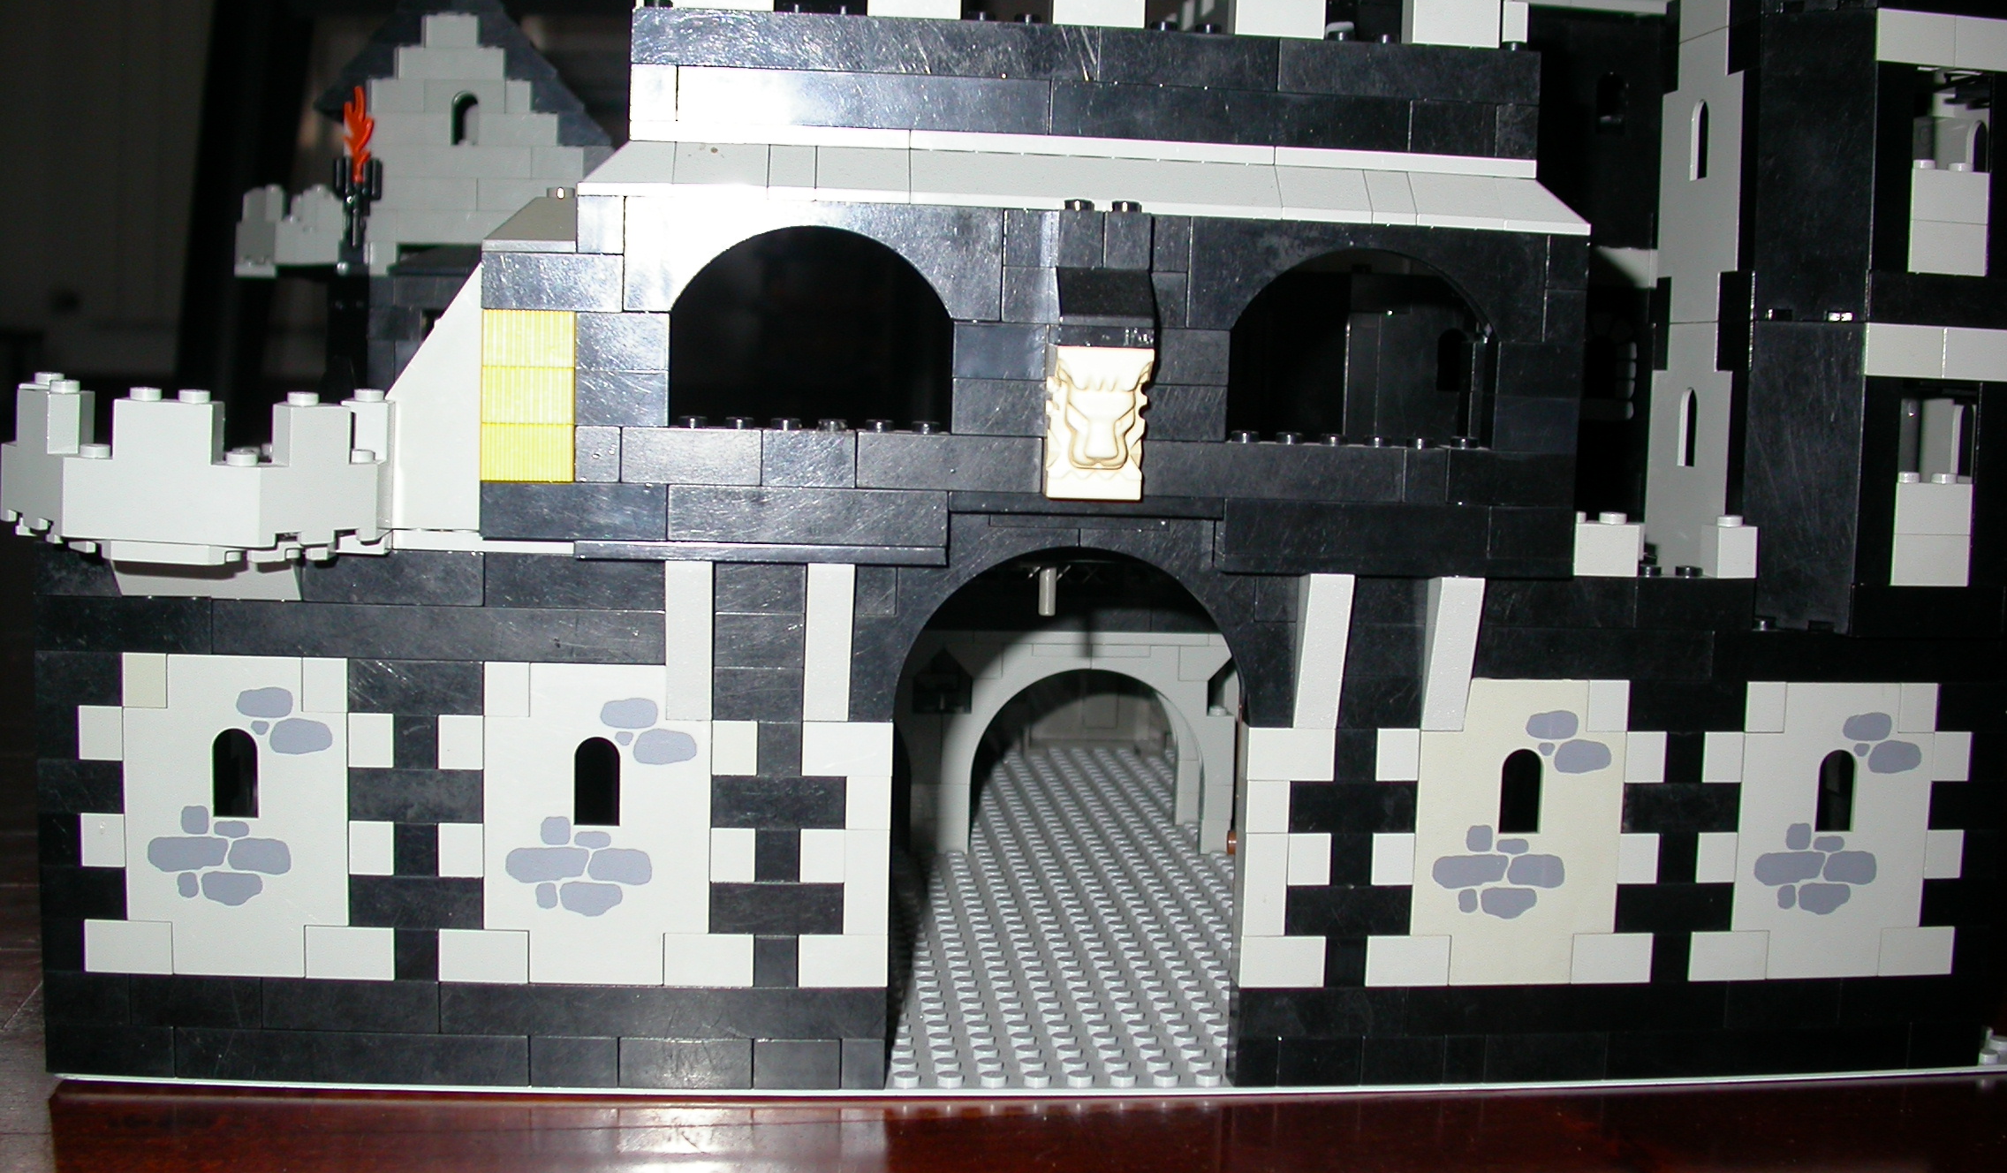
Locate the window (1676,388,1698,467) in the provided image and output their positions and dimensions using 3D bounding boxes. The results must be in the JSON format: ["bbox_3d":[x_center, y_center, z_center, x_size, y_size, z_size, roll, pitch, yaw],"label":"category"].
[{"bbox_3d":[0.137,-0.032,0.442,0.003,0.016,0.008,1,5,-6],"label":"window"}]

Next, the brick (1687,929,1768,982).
[{"bbox_3d":[0.137,0.070,0.422,0.016,0.010,0.008,1,5,-6],"label":"brick"}]

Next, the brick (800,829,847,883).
[{"bbox_3d":[-0.033,0.048,0.399,0.008,0.010,0.008,1,5,-6],"label":"brick"}]

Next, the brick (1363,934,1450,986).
[{"bbox_3d":[0.075,0.069,0.412,0.016,0.010,0.008,1,5,-6],"label":"brick"}]

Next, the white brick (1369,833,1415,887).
[{"bbox_3d":[0.071,0.050,0.407,0.008,0.010,0.008,1,5,-6],"label":"white brick"}]

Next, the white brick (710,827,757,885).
[{"bbox_3d":[-0.048,0.048,0.396,0.008,0.010,0.008,1,5,-6],"label":"white brick"}]

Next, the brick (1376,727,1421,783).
[{"bbox_3d":[0.071,0.030,0.405,0.008,0.011,0.008,1,5,-6],"label":"brick"}]

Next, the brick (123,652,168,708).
[{"bbox_3d":[-0.150,0.016,0.388,0.008,0.010,0.008,1,5,-6],"label":"brick"}]

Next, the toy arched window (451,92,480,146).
[{"bbox_3d":[-0.162,-0.140,0.660,0.008,0.016,0.007,0,6,-22],"label":"toy arched window"}]

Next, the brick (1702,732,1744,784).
[{"bbox_3d":[0.133,0.031,0.412,0.008,0.011,0.008,1,5,-6],"label":"brick"}]

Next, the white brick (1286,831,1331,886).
[{"bbox_3d":[0.056,0.050,0.407,0.008,0.010,0.008,1,6,-6],"label":"white brick"}]

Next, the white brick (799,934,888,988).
[{"bbox_3d":[-0.029,0.067,0.400,0.016,0.010,0.008,1,6,-6],"label":"white brick"}]

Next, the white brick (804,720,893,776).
[{"bbox_3d":[-0.028,0.028,0.393,0.016,0.010,0.008,1,5,-6],"label":"white brick"}]

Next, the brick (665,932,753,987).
[{"bbox_3d":[-0.053,0.065,0.395,0.016,0.011,0.008,1,5,-6],"label":"brick"}]

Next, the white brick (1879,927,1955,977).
[{"bbox_3d":[0.176,0.070,0.430,0.016,0.010,0.008,1,5,-6],"label":"white brick"}]

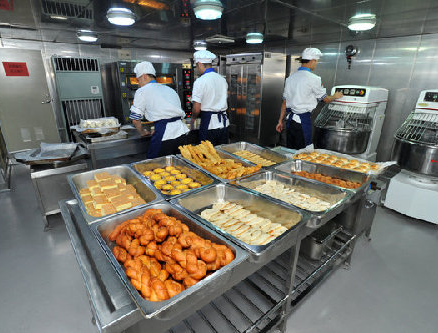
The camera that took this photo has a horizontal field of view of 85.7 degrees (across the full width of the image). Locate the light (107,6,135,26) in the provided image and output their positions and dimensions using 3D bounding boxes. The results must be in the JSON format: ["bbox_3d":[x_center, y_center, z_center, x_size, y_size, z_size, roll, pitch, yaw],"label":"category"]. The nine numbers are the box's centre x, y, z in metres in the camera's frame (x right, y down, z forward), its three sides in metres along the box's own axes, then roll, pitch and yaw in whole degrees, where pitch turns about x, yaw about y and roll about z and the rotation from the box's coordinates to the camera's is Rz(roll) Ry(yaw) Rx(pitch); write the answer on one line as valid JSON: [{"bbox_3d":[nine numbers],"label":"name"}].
[{"bbox_3d":[-0.958,-1.461,2.326,0.260,0.110,0.260,-15,24,-38],"label":"light"}]

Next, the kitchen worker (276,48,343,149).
[{"bbox_3d":[1.172,-0.588,3.216,0.580,1.800,0.680,17,24,39],"label":"kitchen worker"}]

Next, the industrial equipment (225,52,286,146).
[{"bbox_3d":[0.709,-1.229,4.958,0.690,1.940,0.950,-15,24,-38],"label":"industrial equipment"}]

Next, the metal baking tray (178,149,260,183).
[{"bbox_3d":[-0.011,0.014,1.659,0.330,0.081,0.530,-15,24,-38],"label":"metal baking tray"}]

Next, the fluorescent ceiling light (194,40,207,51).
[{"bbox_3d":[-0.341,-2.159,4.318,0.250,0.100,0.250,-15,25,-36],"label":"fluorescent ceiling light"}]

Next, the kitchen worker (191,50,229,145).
[{"bbox_3d":[-0.107,-0.611,3.266,0.500,1.760,0.390,-11,22,-30],"label":"kitchen worker"}]

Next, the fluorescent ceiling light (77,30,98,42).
[{"bbox_3d":[-1.785,-1.766,3.231,0.260,0.100,0.260,-15,25,-36],"label":"fluorescent ceiling light"}]

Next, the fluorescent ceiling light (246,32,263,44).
[{"bbox_3d":[0.508,-1.791,3.347,0.260,0.110,0.260,-15,24,-38],"label":"fluorescent ceiling light"}]

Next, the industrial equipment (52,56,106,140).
[{"bbox_3d":[-2.687,-1.124,4.698,0.690,1.850,0.520,-15,24,-38],"label":"industrial equipment"}]

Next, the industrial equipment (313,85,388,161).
[{"bbox_3d":[1.780,-0.408,3.308,1.050,1.300,0.680,-15,25,-36],"label":"industrial equipment"}]

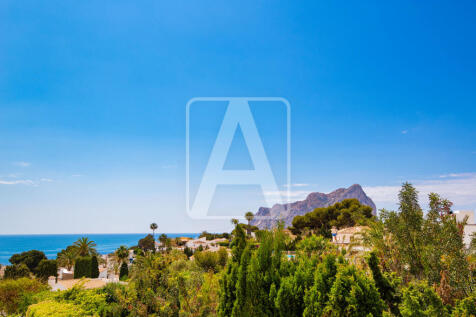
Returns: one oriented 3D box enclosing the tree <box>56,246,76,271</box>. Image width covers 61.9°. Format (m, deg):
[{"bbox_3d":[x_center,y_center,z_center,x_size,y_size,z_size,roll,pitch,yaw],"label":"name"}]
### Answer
[{"bbox_3d":[-30.935,18.103,71.521,3.610,4.460,3.430,4,-12,-22],"label":"tree"}]

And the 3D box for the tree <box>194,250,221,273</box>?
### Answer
[{"bbox_3d":[-3.562,12.132,46.305,3.040,2.770,2.880,1,-11,-4],"label":"tree"}]

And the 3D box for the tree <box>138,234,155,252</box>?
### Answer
[{"bbox_3d":[-25.304,23.705,109.649,4.420,5.380,4.200,2,-11,-13],"label":"tree"}]

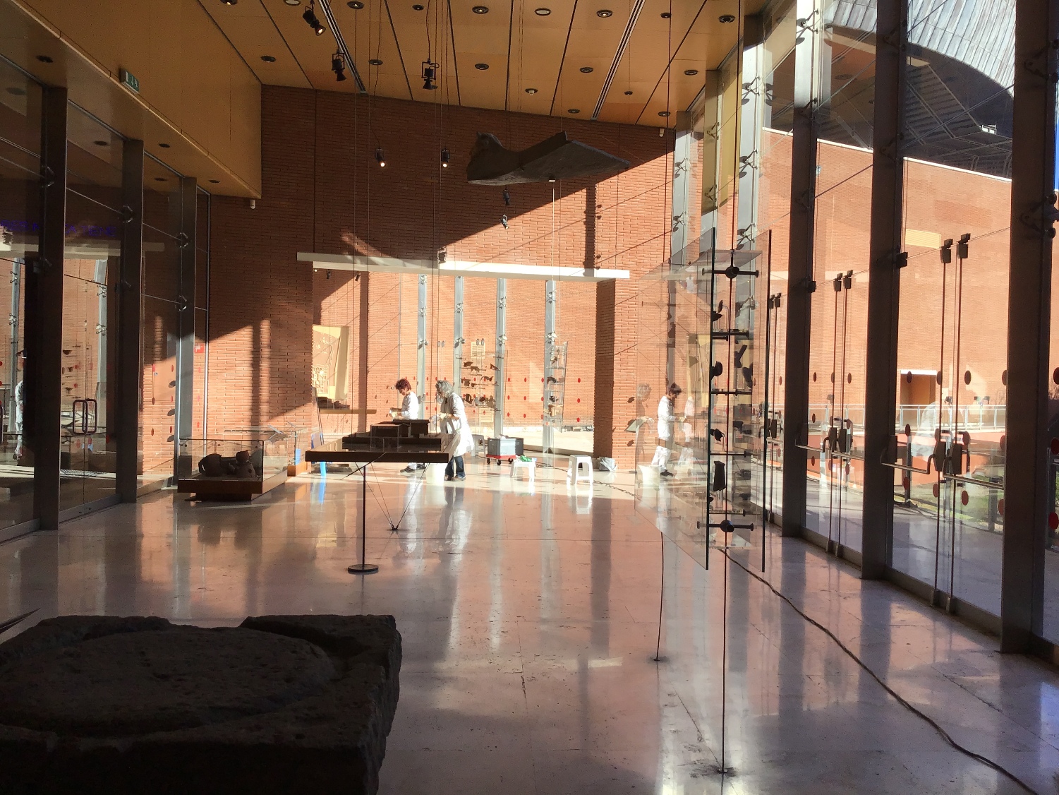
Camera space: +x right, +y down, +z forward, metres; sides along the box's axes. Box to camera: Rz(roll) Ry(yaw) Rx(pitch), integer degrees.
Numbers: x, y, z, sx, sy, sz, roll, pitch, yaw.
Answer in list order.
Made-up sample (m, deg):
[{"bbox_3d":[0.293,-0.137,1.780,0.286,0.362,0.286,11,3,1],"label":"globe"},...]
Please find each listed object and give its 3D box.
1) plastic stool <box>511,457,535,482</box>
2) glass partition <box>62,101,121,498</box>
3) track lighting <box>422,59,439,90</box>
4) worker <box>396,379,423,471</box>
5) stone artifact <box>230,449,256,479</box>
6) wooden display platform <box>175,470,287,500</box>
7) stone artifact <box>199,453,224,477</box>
[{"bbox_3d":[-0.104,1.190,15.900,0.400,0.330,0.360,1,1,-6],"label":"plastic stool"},{"bbox_3d":[-4.981,-0.961,10.750,0.060,4.330,1.950,1,1,-2],"label":"glass partition"},{"bbox_3d":[-0.712,-2.317,6.800,0.120,0.220,0.130,1,1,6],"label":"track lighting"},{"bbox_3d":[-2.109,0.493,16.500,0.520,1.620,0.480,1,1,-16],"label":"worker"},{"bbox_3d":[-3.767,0.857,12.500,0.340,0.385,0.310,1,1,-2],"label":"stone artifact"},{"bbox_3d":[-3.927,1.179,12.684,1.070,0.275,1.450,1,1,-2],"label":"wooden display platform"},{"bbox_3d":[-4.226,0.881,12.600,0.340,0.310,0.320,1,1,-2],"label":"stone artifact"}]

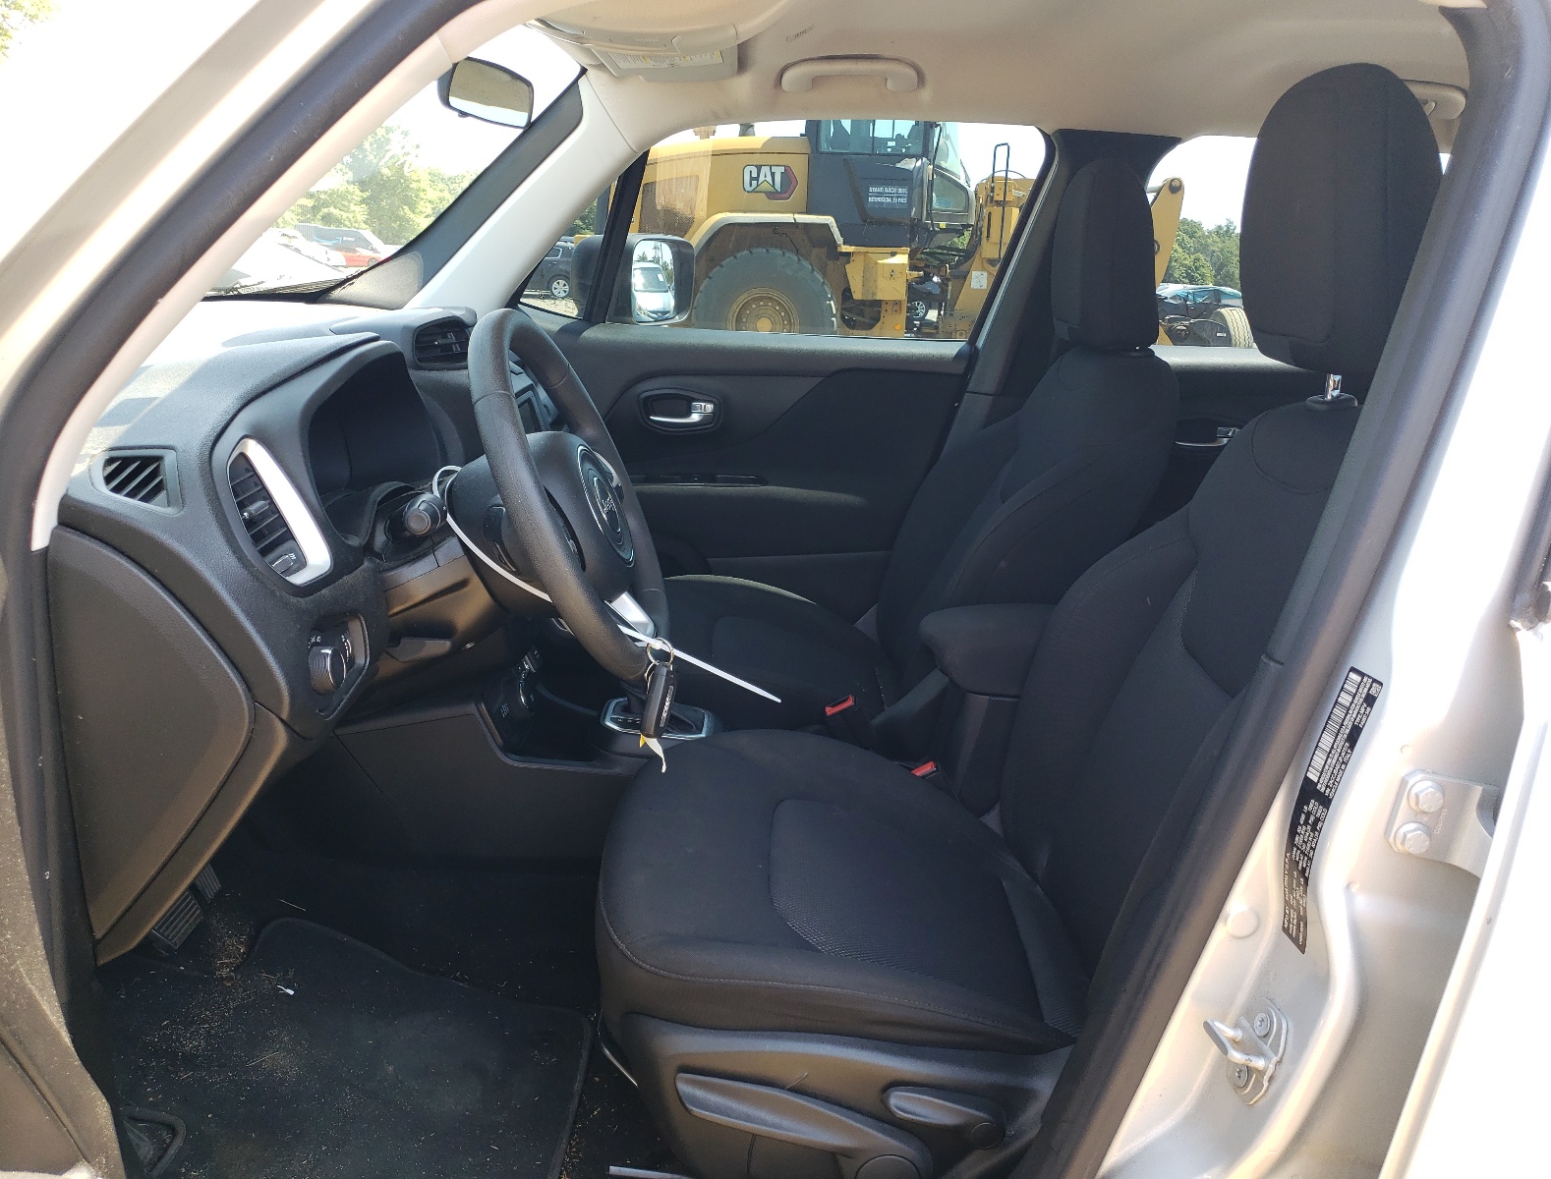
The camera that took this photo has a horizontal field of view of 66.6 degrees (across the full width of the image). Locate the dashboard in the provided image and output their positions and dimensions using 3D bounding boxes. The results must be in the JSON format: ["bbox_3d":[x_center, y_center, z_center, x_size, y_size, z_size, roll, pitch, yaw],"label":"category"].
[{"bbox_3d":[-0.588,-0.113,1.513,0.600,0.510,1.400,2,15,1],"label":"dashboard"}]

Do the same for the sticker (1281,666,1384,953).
[{"bbox_3d":[0.330,0.134,0.708,0.006,0.177,0.032,4,16,-15],"label":"sticker"}]

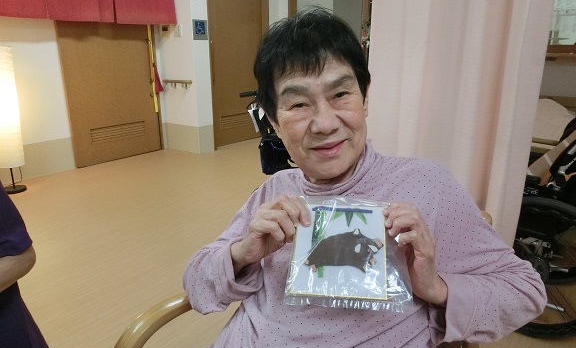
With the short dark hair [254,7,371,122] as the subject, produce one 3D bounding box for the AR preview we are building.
[{"bbox_3d":[0.040,-0.168,0.650,0.180,0.190,0.190,-13,15,-2],"label":"short dark hair"}]

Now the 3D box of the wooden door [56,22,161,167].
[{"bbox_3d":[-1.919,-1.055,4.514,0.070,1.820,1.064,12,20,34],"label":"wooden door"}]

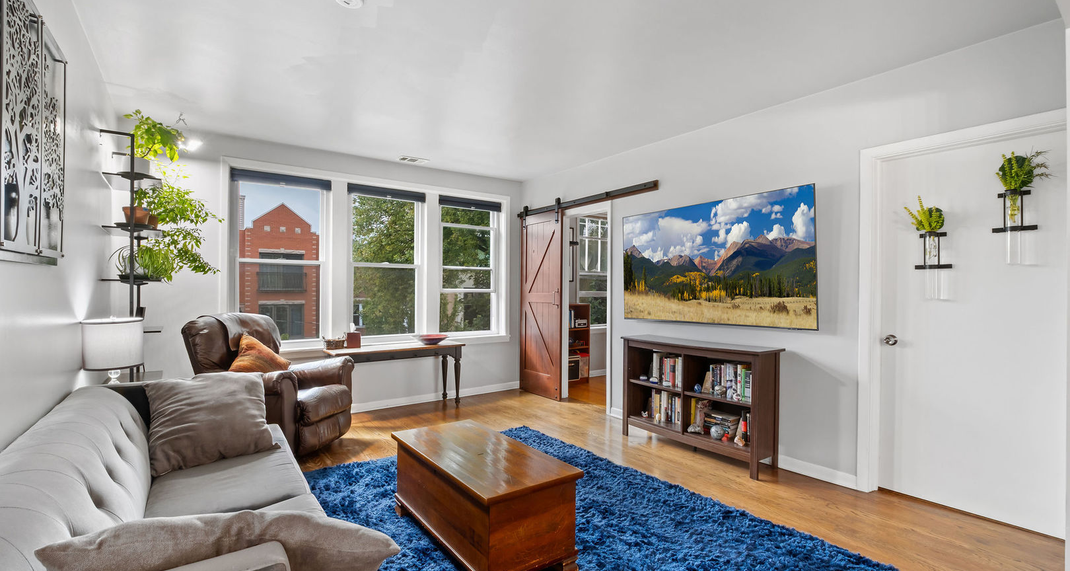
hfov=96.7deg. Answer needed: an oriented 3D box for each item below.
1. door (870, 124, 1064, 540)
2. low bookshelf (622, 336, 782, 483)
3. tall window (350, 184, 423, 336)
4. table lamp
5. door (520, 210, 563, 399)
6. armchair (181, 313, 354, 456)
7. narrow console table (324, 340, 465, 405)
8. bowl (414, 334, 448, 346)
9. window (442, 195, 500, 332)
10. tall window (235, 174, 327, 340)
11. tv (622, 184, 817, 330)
[{"bbox_3d":[2.400,0.243,2.648,0.055,2.030,0.812,0,0,-37],"label":"door"},{"bbox_3d":[1.215,0.856,3.651,0.330,0.830,1.210,0,0,-37],"label":"low bookshelf"},{"bbox_3d":[-1.534,-0.220,4.949,0.774,1.553,0.110,0,0,-37],"label":"tall window"},{"bbox_3d":[-2.181,0.391,2.456,0.242,0.470,0.242,1,0,-36],"label":"table lamp"},{"bbox_3d":[0.053,0.221,5.524,0.040,2.090,0.780,1,0,-36],"label":"door"},{"bbox_3d":[-1.998,0.737,3.677,0.890,1.030,0.870,0,0,10],"label":"armchair"},{"bbox_3d":[-1.360,0.952,4.794,1.325,0.638,0.360,0,0,-37],"label":"narrow console table"},{"bbox_3d":[-1.085,0.586,4.973,0.355,0.085,0.355,0,0,0],"label":"bowl"},{"bbox_3d":[-0.756,-0.209,5.529,0.780,1.552,0.110,0,0,-37],"label":"window"},{"bbox_3d":[-2.308,-0.230,4.363,0.810,1.540,0.080,1,0,-36],"label":"tall window"},{"bbox_3d":[1.353,-0.172,3.788,0.045,0.957,1.674,-1,0,-36],"label":"tv"}]

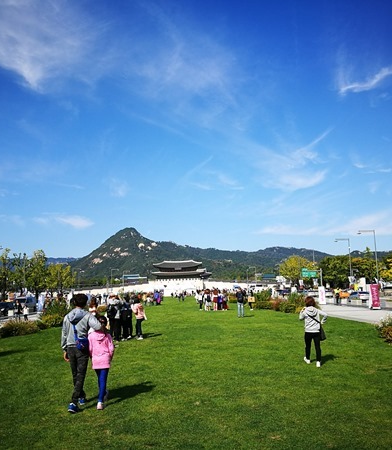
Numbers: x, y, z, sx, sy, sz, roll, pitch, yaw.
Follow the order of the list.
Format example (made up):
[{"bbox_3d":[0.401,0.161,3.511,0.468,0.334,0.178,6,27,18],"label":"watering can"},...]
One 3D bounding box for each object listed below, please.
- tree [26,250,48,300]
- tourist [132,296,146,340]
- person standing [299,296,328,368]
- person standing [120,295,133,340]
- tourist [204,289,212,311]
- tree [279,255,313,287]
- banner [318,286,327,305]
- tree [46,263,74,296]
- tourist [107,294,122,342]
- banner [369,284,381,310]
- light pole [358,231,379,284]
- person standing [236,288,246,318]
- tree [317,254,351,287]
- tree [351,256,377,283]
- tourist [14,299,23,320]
[{"bbox_3d":[-38.955,12.450,114.477,5.800,12.700,5.800,-1,-8,0],"label":"tree"},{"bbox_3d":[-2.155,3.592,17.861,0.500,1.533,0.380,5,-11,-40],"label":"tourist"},{"bbox_3d":[2.602,2.426,10.663,0.620,1.567,0.420,-3,-8,6],"label":"person standing"},{"bbox_3d":[-2.465,3.272,16.600,0.500,1.630,0.400,-2,-7,3],"label":"person standing"},{"bbox_3d":[0.905,5.611,34.915,0.520,1.585,0.380,-2,-8,0],"label":"tourist"},{"bbox_3d":[29.243,14.824,136.187,9.600,12.200,9.600,-1,-8,0],"label":"tree"},{"bbox_3d":[12.871,7.196,47.428,0.720,1.850,0.400,-2,-8,8],"label":"banner"},{"bbox_3d":[-40.402,16.705,139.129,8.000,10.800,8.000,-1,-8,0],"label":"tree"},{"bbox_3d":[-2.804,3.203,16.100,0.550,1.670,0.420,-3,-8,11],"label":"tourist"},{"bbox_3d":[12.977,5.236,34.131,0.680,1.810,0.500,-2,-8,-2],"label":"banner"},{"bbox_3d":[29.487,6.368,80.000,2.900,10.800,0.400,-1,-7,0],"label":"light pole"},{"bbox_3d":[2.635,4.501,26.829,0.560,1.730,0.420,-1,-8,3],"label":"person standing"},{"bbox_3d":[34.720,12.748,116.269,8.200,10.600,8.200,-1,-8,0],"label":"tree"},{"bbox_3d":[34.001,10.018,95.000,5.500,7.200,5.500,-1,-7,0],"label":"tree"},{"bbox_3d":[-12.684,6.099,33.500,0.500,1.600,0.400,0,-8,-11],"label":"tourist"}]

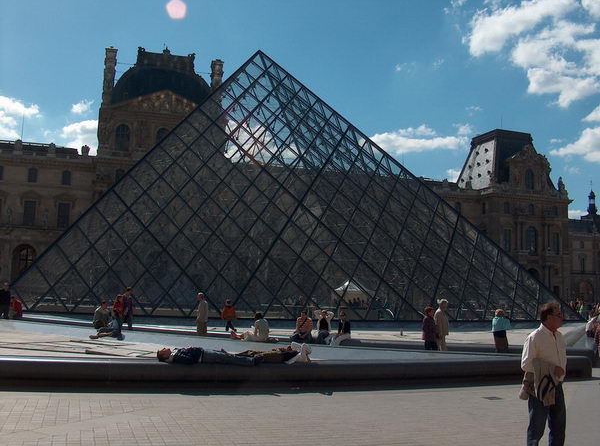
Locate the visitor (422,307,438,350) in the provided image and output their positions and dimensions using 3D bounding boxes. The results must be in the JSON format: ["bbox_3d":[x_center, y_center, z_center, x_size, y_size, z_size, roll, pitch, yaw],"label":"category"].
[{"bbox_3d":[3.373,2.962,16.611,0.360,1.600,0.480,-2,-7,26],"label":"visitor"}]

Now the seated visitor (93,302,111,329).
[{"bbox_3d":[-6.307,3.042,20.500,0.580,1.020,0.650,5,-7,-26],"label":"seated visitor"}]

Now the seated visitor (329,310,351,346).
[{"bbox_3d":[1.149,3.220,18.629,0.520,1.280,0.800,-3,-8,33],"label":"seated visitor"}]

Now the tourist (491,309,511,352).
[{"bbox_3d":[5.302,3.078,16.914,0.480,1.540,0.420,-2,-7,27],"label":"tourist"}]

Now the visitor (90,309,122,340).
[{"bbox_3d":[-4.956,2.613,16.400,0.780,0.770,0.550,0,-7,15],"label":"visitor"}]

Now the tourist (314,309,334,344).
[{"bbox_3d":[0.706,3.229,18.828,0.640,1.300,0.750,0,-7,14],"label":"tourist"}]

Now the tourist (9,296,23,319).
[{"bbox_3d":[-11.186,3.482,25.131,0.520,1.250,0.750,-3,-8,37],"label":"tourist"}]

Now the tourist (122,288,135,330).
[{"bbox_3d":[-5.583,2.983,20.903,0.420,1.740,0.500,-2,-7,26],"label":"tourist"}]

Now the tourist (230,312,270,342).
[{"bbox_3d":[-1.345,2.813,17.400,1.020,0.800,0.500,-1,-7,25],"label":"tourist"}]

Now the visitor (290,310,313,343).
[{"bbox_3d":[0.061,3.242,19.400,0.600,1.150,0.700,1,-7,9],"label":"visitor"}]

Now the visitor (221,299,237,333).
[{"bbox_3d":[-3.268,4.219,29.117,0.550,1.480,0.450,5,-8,-30],"label":"visitor"}]

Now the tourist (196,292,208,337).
[{"bbox_3d":[-3.000,2.997,19.705,0.400,1.720,0.500,-1,-7,21],"label":"tourist"}]

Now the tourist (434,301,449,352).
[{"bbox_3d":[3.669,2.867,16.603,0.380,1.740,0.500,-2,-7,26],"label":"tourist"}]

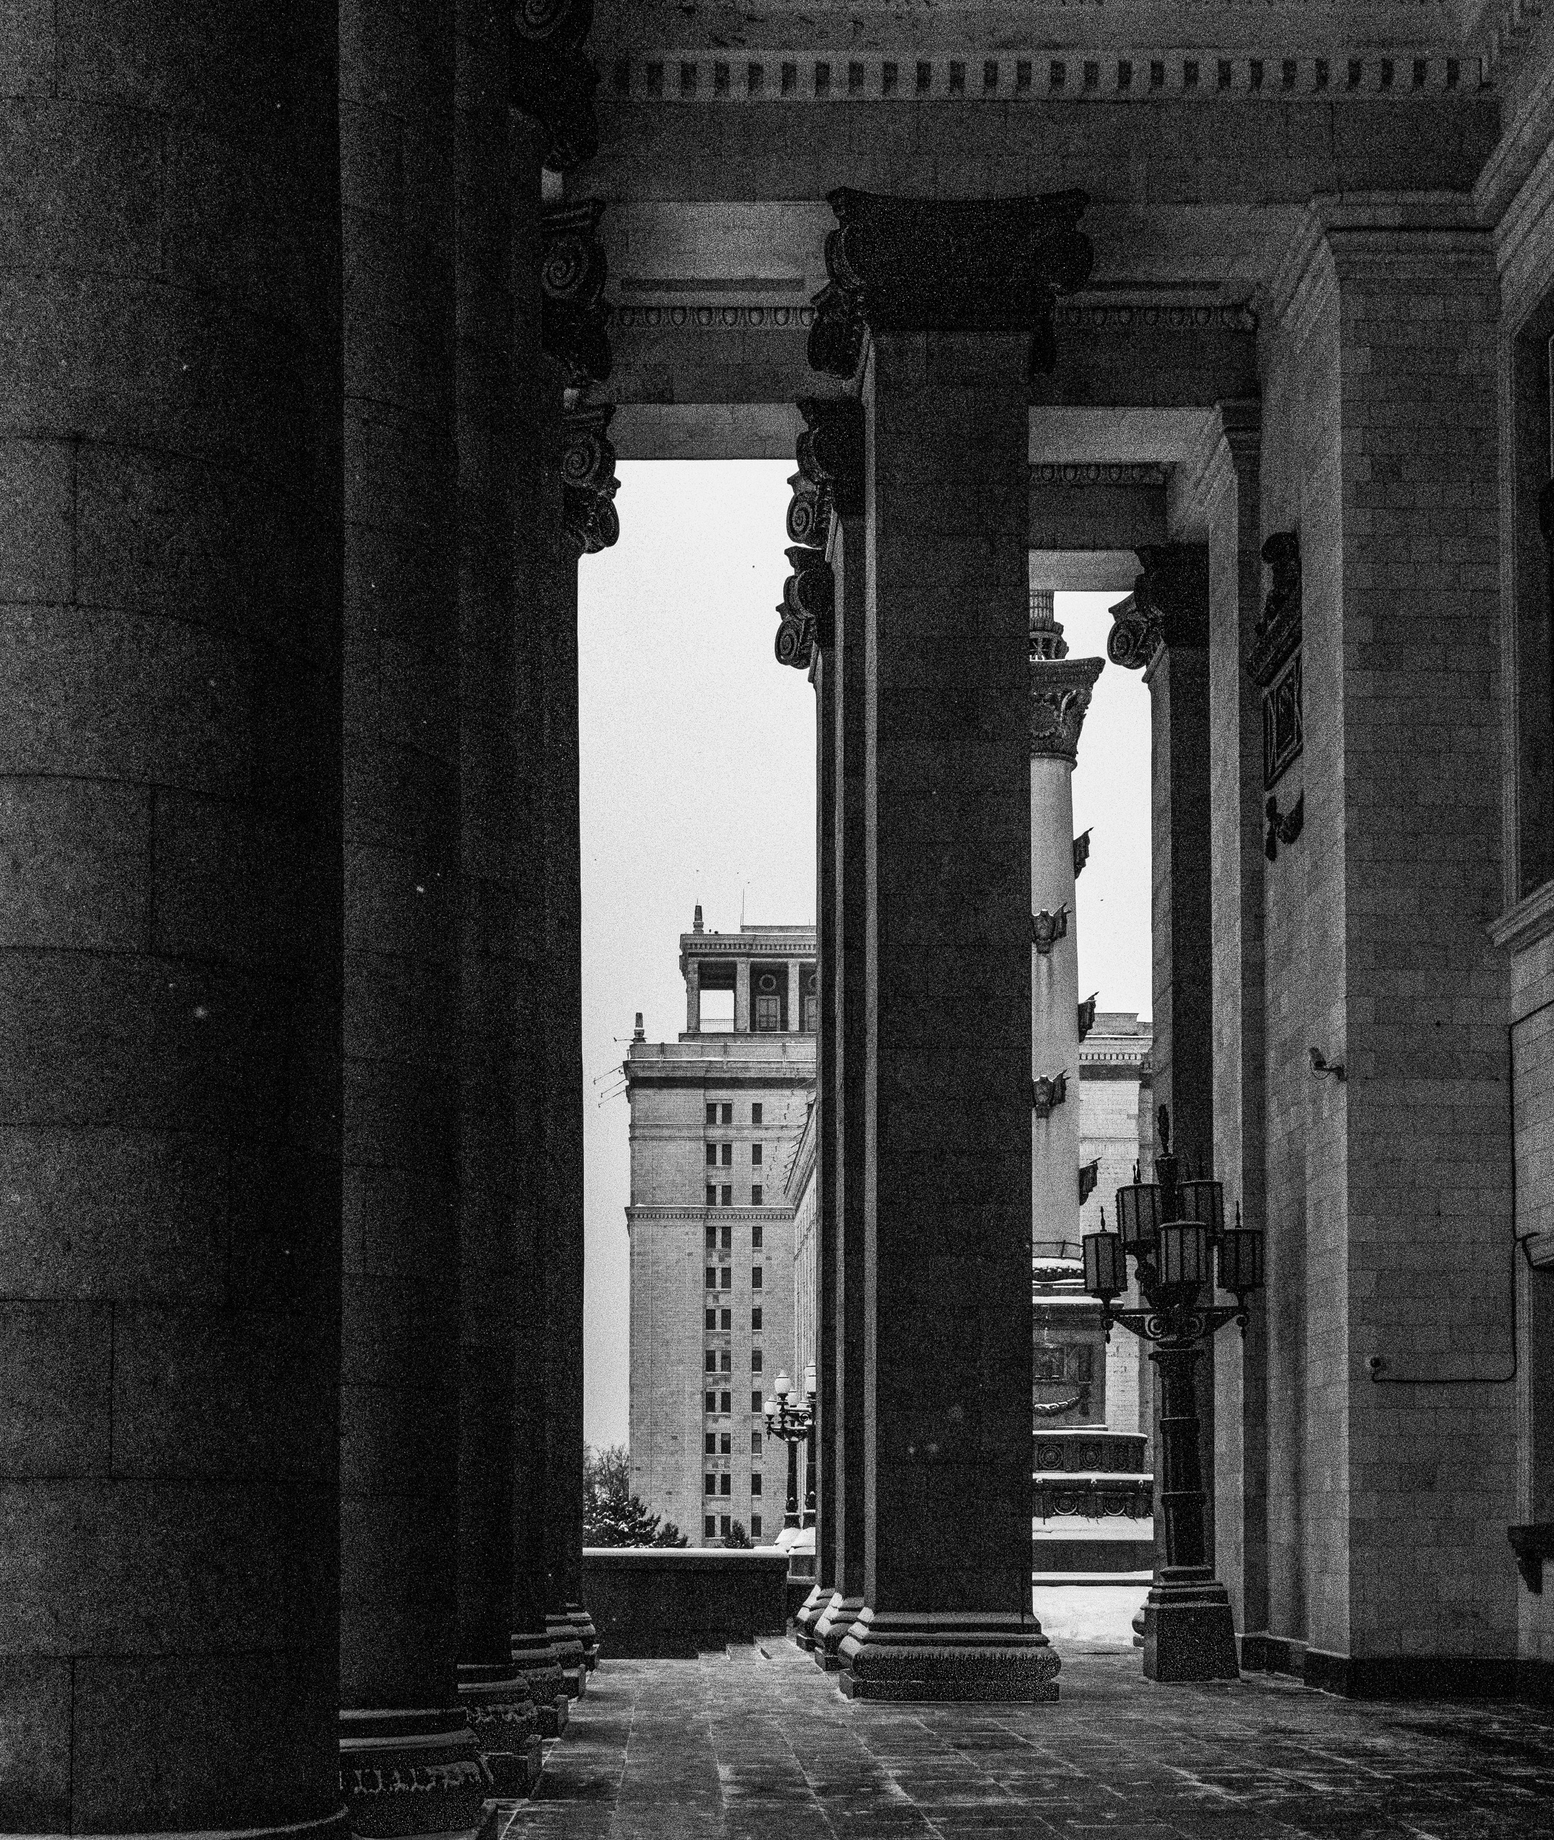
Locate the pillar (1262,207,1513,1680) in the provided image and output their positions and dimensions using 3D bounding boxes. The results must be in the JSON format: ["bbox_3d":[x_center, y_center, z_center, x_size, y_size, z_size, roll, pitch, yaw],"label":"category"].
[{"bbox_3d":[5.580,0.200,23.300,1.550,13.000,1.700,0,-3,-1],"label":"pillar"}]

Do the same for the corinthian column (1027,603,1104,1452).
[{"bbox_3d":[7.400,1.900,70.000,3.000,23.200,3.000,0,-3,-1],"label":"corinthian column"}]

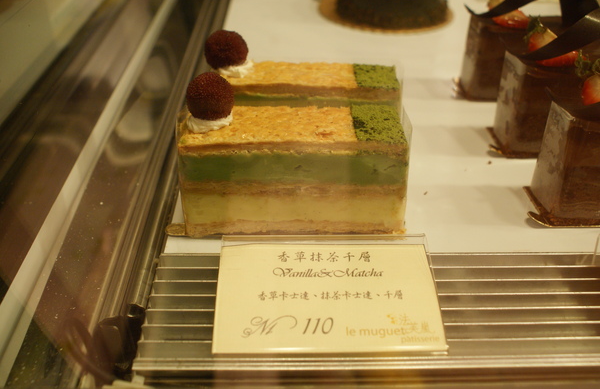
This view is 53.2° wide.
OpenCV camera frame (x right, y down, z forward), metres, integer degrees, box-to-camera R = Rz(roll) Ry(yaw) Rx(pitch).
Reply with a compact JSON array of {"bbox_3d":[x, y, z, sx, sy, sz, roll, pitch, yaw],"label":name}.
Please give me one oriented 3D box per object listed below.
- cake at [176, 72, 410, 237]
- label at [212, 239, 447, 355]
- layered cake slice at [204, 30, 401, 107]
[{"bbox_3d":[-0.003,-0.021,0.290,0.105,0.077,0.036,0,37,0],"label":"cake"},{"bbox_3d":[0.011,0.042,0.258,0.094,0.004,0.061,-1,43,0],"label":"label"},{"bbox_3d":[0.003,-0.053,0.333,0.105,0.077,0.036,0,37,0],"label":"layered cake slice"}]

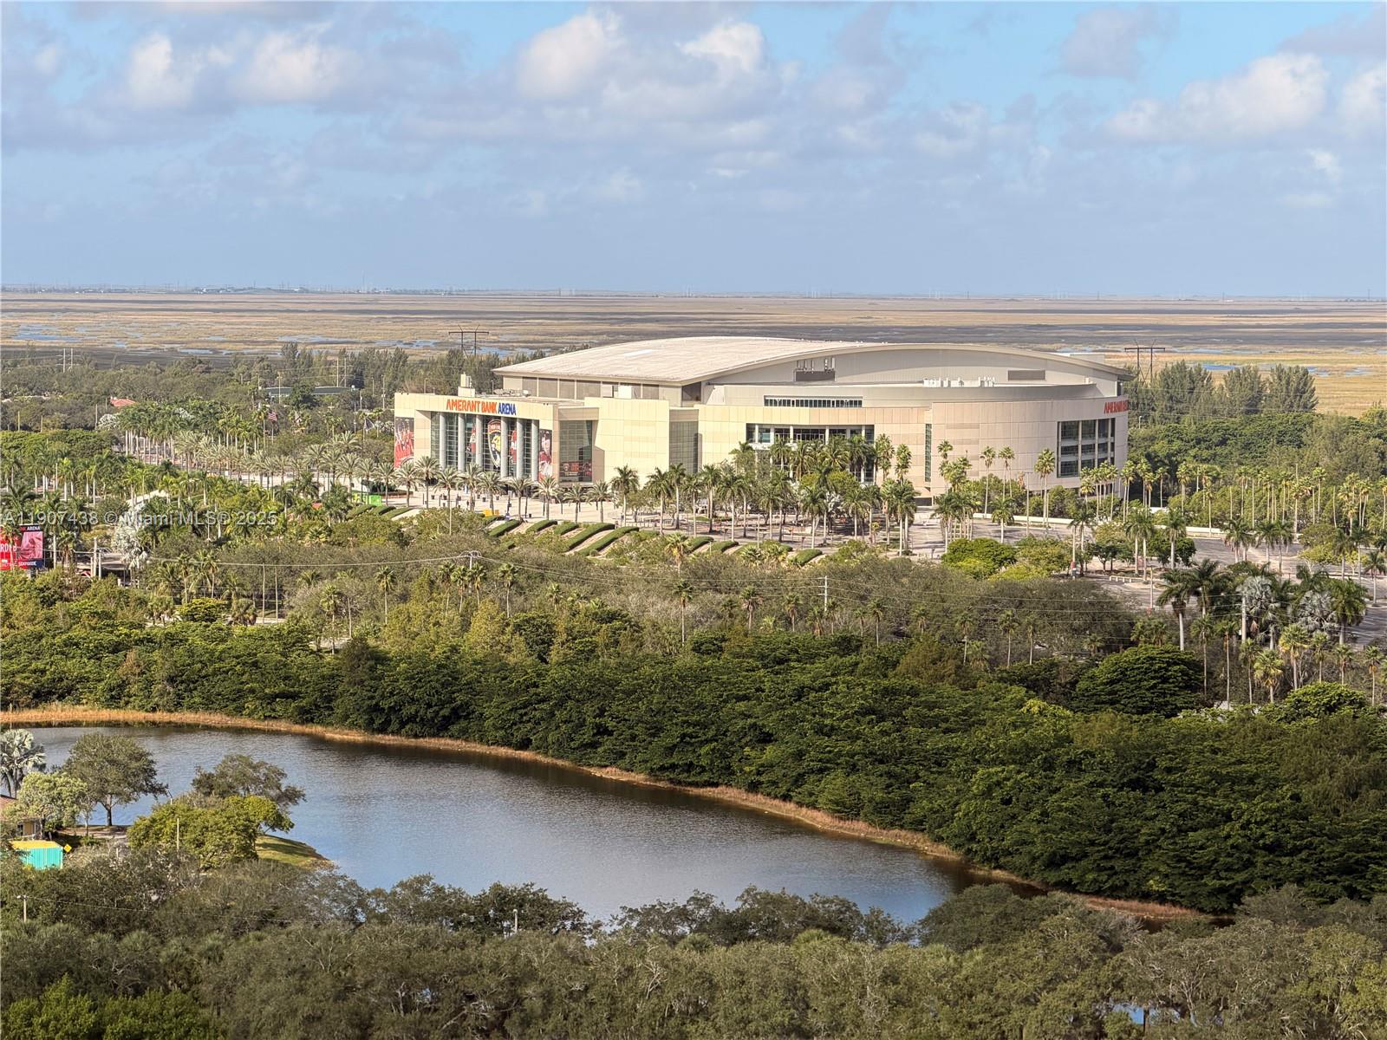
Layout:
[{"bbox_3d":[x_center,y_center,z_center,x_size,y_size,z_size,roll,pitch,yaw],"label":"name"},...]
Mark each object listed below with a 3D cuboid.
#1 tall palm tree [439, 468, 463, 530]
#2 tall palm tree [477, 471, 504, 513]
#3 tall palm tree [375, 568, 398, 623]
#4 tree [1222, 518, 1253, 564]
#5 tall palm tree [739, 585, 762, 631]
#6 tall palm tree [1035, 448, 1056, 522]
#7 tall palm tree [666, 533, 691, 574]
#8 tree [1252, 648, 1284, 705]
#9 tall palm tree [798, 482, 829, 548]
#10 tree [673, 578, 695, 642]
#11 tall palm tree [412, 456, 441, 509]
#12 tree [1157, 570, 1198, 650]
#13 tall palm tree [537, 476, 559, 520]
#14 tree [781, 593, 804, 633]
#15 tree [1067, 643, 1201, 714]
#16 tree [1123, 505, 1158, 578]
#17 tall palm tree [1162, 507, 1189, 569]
[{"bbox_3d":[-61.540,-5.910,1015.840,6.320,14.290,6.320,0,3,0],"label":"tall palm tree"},{"bbox_3d":[-51.270,-6.630,1011.490,6.570,11.630,6.570,0,3,0],"label":"tall palm tree"},{"bbox_3d":[-53.520,13.710,699.310,3.970,10.590,3.970,0,3,0],"label":"tall palm tree"},{"bbox_3d":[120.810,5.170,887.550,6.620,11.050,6.620,0,3,0],"label":"tree"},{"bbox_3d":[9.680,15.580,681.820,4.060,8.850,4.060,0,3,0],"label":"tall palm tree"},{"bbox_3d":[88.700,-8.750,1010.710,5.470,18.860,5.470,0,3,0],"label":"tall palm tree"},{"bbox_3d":[-2.970,8.570,821.910,4.960,11.560,4.960,0,3,0],"label":"tall palm tree"},{"bbox_3d":[84.490,23.040,589.500,4.620,8.290,4.620,0,3,0],"label":"tree"},{"bbox_3d":[26.960,-1.140,900.130,6.820,14.980,6.820,0,3,0],"label":"tall palm tree"},{"bbox_3d":[-1.730,15.660,673.250,3.640,11.470,3.640,0,3,0],"label":"tree"},{"bbox_3d":[-67.860,-9.520,1020.090,7.450,13.790,7.450,0,3,0],"label":"tall palm tree"},{"bbox_3d":[82.190,15.820,679.010,6.800,15.250,6.800,0,3,0],"label":"tree"},{"bbox_3d":[-35.400,-5.280,976.890,5.550,10.830,5.550,0,3,0],"label":"tall palm tree"},{"bbox_3d":[16.370,18.050,663.340,3.580,11.850,3.580,0,3,0],"label":"tree"},{"bbox_3d":[64.930,23.560,588.310,19.000,10.410,17.000,0,3,0],"label":"tree"},{"bbox_3d":[94.920,4.960,849.990,6.990,15.640,6.990,0,3,0],"label":"tree"},{"bbox_3d":[104.300,3.980,866.670,5.860,13.360,5.860,0,3,0],"label":"tall palm tree"}]

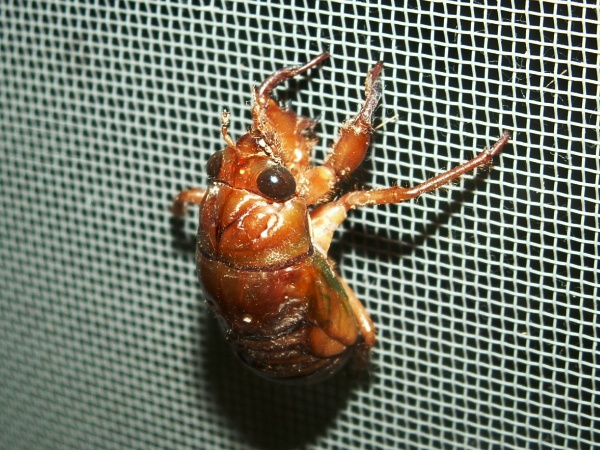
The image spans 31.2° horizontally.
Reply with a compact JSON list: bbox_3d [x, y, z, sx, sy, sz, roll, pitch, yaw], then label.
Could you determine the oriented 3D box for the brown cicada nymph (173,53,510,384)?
[{"bbox_3d":[0.001,0.001,0.110,0.037,0.035,0.020,5,20,33],"label":"brown cicada nymph"}]

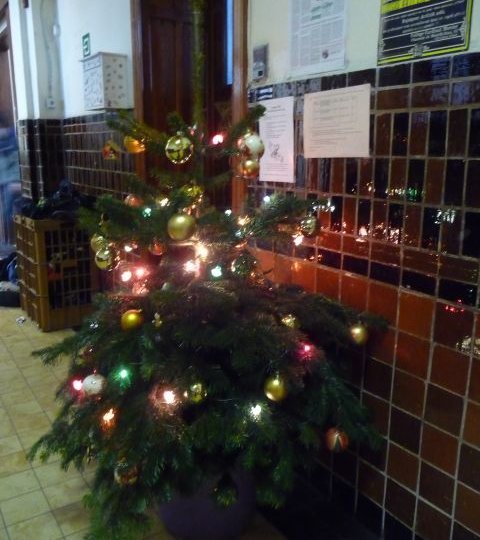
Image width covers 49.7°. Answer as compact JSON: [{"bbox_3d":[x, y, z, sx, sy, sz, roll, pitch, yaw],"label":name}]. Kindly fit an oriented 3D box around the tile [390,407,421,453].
[{"bbox_3d":[0.515,0.496,1.603,0.012,0.120,0.118,-10,17,-33],"label":"tile"}]

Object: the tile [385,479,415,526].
[{"bbox_3d":[0.518,0.746,1.664,0.012,0.123,0.118,-10,17,-33],"label":"tile"}]

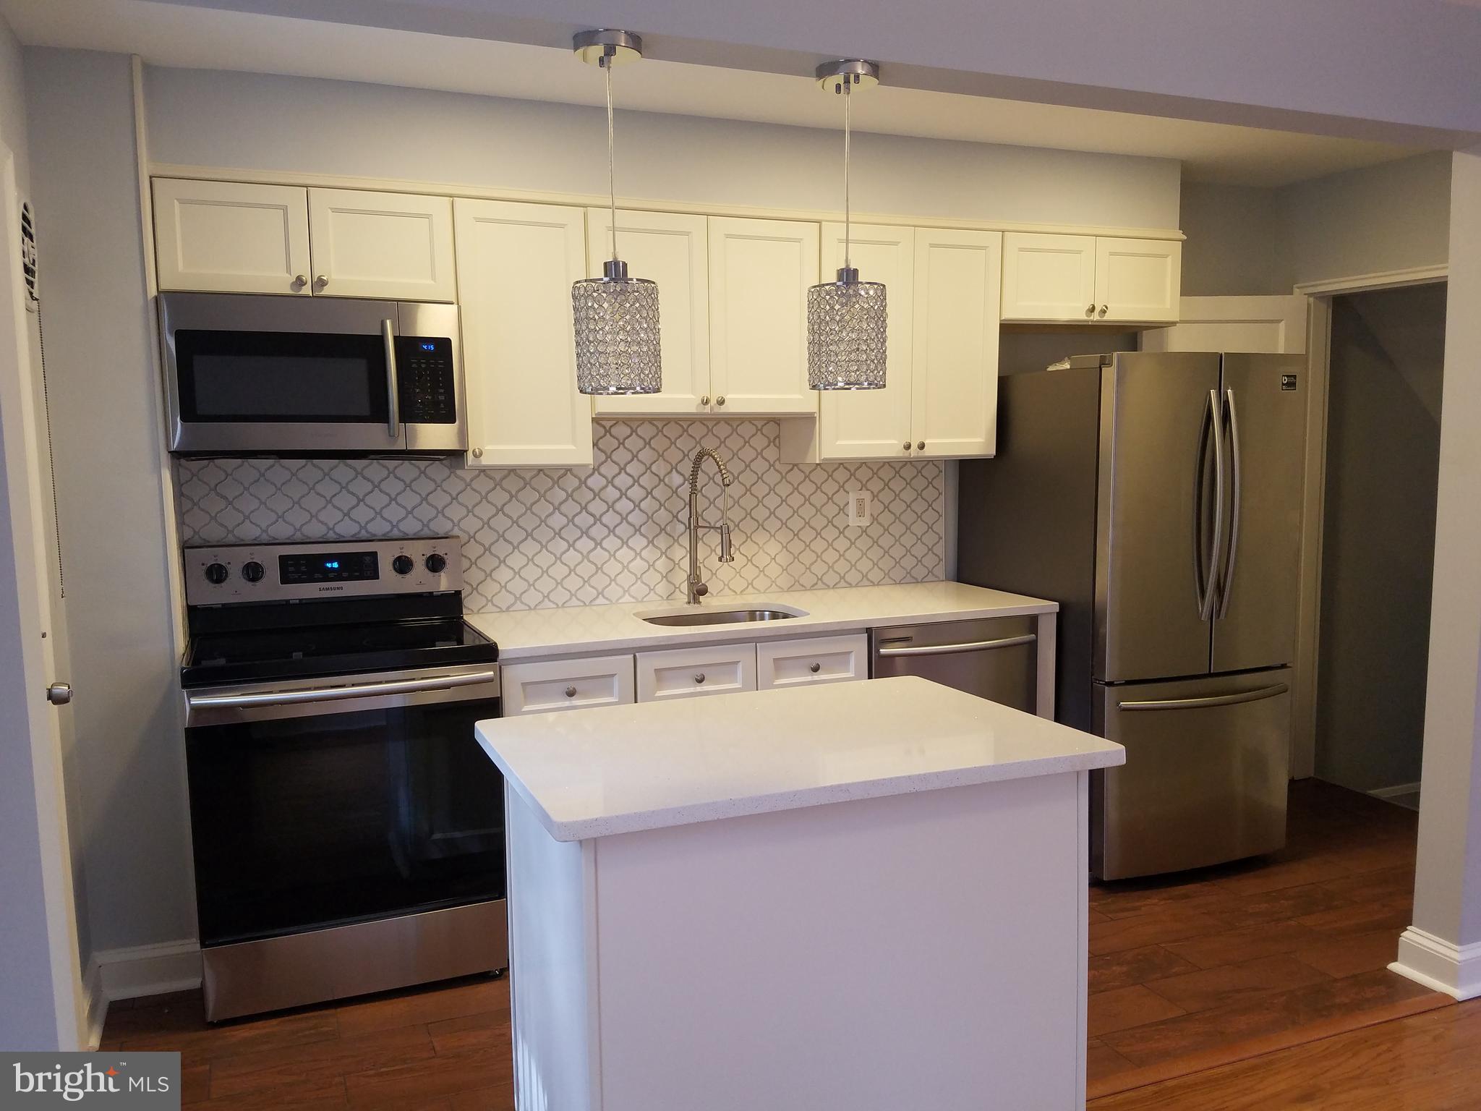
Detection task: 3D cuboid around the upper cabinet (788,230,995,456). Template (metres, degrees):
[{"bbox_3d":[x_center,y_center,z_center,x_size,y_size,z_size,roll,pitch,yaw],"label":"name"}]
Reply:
[{"bbox_3d":[0.515,-0.716,3.864,0.694,0.761,0.322,-3,6,-22],"label":"upper cabinet"}]

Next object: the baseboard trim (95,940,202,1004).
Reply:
[{"bbox_3d":[-1.592,1.117,3.003,0.255,0.134,0.030,-3,6,-21],"label":"baseboard trim"}]

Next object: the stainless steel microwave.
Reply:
[{"bbox_3d":[-1.197,-0.497,3.172,0.760,0.419,0.406,-3,6,-21],"label":"stainless steel microwave"}]

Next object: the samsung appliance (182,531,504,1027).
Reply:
[{"bbox_3d":[-1.101,0.575,3.132,0.760,1.182,0.680,-3,6,-22],"label":"samsung appliance"}]

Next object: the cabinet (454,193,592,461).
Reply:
[{"bbox_3d":[-0.684,-0.651,3.385,0.381,0.761,0.322,-3,6,-22],"label":"cabinet"}]

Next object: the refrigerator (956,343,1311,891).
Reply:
[{"bbox_3d":[1.391,0.171,4.003,0.810,1.745,0.860,-3,6,-22],"label":"refrigerator"}]

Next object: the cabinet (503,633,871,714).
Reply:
[{"bbox_3d":[-0.233,0.664,3.551,1.128,0.885,0.619,-3,6,-21],"label":"cabinet"}]

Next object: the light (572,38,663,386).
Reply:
[{"bbox_3d":[-0.222,-0.597,1.968,0.154,0.608,0.154,-3,6,-21],"label":"light"}]

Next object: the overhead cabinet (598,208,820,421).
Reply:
[{"bbox_3d":[-0.156,-0.757,3.600,0.758,0.616,0.330,-3,6,-21],"label":"overhead cabinet"}]

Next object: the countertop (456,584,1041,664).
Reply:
[{"bbox_3d":[0.083,0.190,3.610,1.830,0.031,0.632,-3,6,-22],"label":"countertop"}]

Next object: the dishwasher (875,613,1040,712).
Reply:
[{"bbox_3d":[0.599,0.620,3.835,0.610,0.866,0.620,-3,6,-22],"label":"dishwasher"}]

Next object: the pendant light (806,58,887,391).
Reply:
[{"bbox_3d":[0.207,-0.625,2.157,0.154,0.606,0.154,-1,6,0],"label":"pendant light"}]

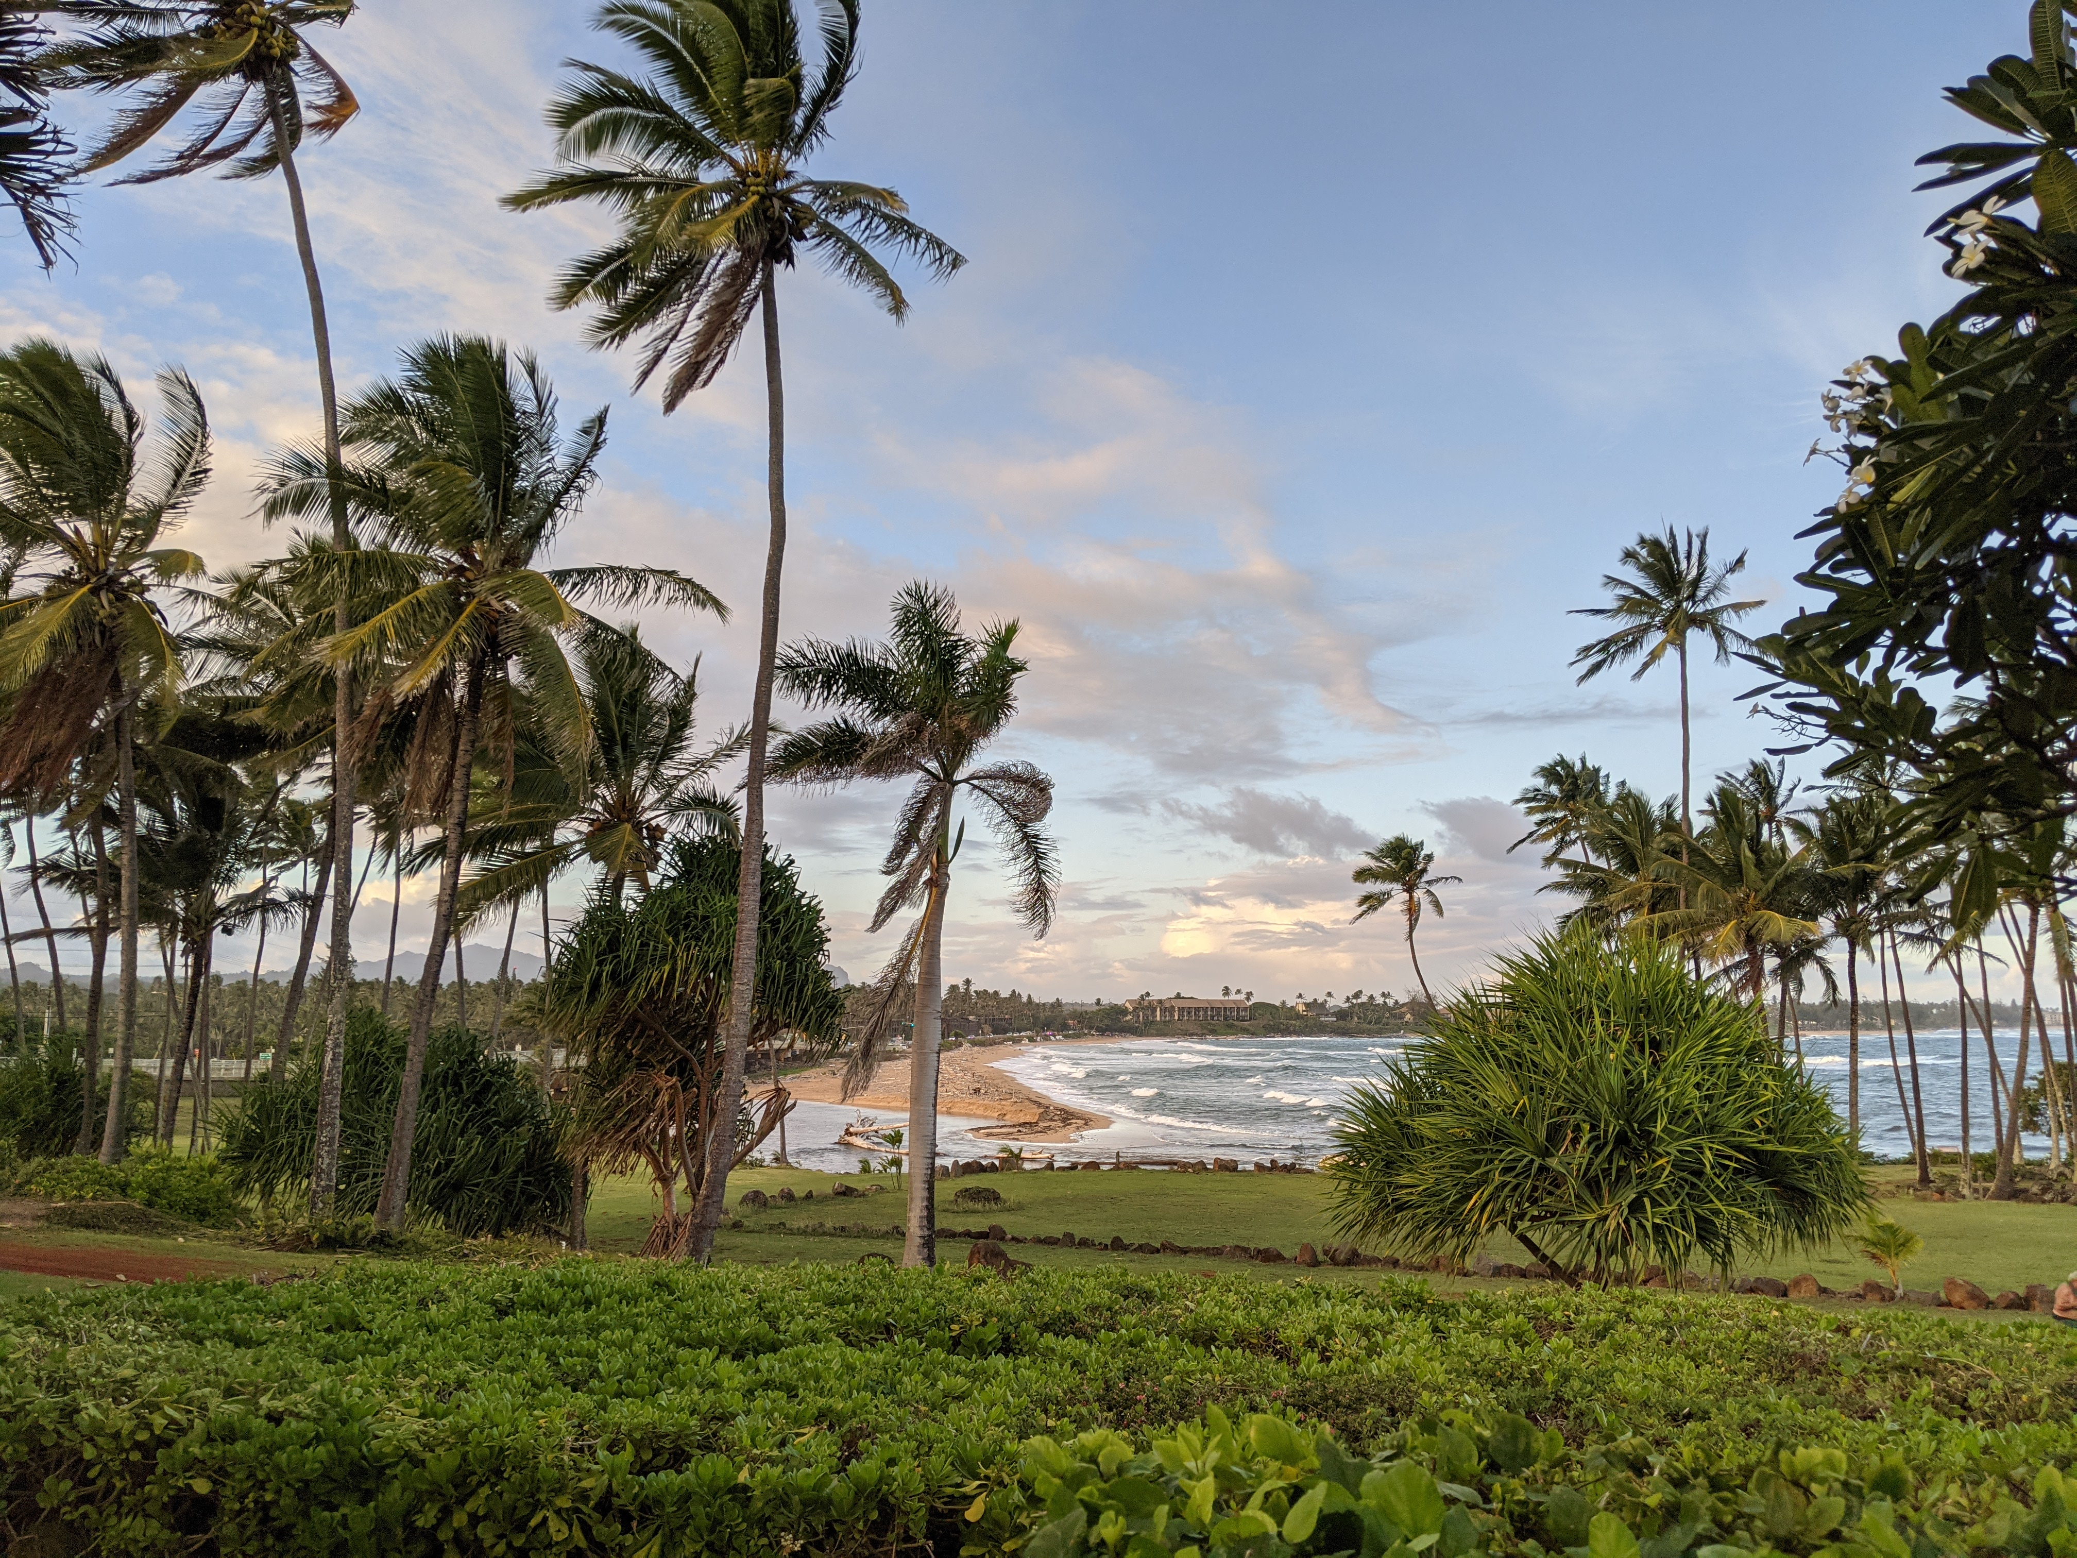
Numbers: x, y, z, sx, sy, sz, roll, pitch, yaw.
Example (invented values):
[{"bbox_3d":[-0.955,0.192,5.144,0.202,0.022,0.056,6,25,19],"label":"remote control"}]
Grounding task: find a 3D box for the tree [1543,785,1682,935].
[{"bbox_3d":[16.735,5.910,46.639,4.282,11.423,4.500,0,-9,0],"label":"tree"}]

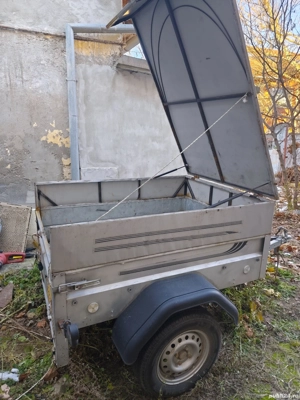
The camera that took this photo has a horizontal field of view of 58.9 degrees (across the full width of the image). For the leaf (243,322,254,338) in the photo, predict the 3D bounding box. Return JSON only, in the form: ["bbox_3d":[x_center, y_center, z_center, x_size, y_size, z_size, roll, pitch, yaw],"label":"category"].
[{"bbox_3d":[0.822,1.089,2.219,0.070,0.035,0.145,0,12,-3],"label":"leaf"}]

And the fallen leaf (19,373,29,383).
[{"bbox_3d":[-0.833,1.168,1.750,0.045,0.020,0.080,7,14,26],"label":"fallen leaf"}]

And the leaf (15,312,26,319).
[{"bbox_3d":[-1.153,1.028,2.366,0.055,0.020,0.100,13,17,43],"label":"leaf"}]

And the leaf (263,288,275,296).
[{"bbox_3d":[1.245,0.972,2.793,0.115,0.035,0.090,8,14,28],"label":"leaf"}]

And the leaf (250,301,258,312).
[{"bbox_3d":[1.002,1.021,2.548,0.065,0.035,0.125,3,12,10],"label":"leaf"}]

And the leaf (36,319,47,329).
[{"bbox_3d":[-0.921,1.049,2.257,0.080,0.035,0.075,-4,13,-23],"label":"leaf"}]

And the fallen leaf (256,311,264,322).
[{"bbox_3d":[0.999,1.053,2.402,0.060,0.035,0.125,3,12,8],"label":"fallen leaf"}]

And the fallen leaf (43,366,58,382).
[{"bbox_3d":[-0.663,1.162,1.770,0.070,0.030,0.120,6,13,22],"label":"fallen leaf"}]

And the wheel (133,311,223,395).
[{"bbox_3d":[0.184,0.940,1.668,0.552,0.552,0.160,-5,14,-24],"label":"wheel"}]

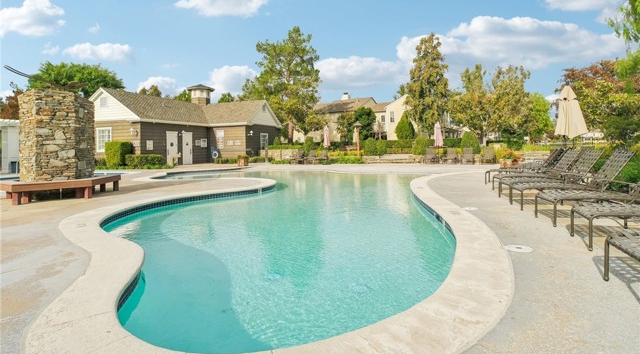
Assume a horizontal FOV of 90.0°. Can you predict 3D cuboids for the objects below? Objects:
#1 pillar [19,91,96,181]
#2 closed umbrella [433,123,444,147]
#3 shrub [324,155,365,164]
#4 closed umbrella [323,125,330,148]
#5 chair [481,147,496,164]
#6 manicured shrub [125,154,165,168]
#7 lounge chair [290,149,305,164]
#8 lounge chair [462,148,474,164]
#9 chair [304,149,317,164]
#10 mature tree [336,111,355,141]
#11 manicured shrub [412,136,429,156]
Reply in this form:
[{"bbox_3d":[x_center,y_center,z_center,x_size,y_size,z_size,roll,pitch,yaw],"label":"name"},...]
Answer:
[{"bbox_3d":[-6.891,-0.856,8.300,1.450,2.500,1.450,-5,7,-44],"label":"pillar"},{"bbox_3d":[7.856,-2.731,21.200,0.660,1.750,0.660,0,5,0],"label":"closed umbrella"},{"bbox_3d":[1.624,-1.140,21.200,2.600,0.600,1.000,0,5,0],"label":"shrub"},{"bbox_3d":[0.457,-2.234,22.491,0.550,2.620,0.550,0,5,0],"label":"closed umbrella"},{"bbox_3d":[11.117,-1.366,21.100,0.700,1.030,1.500,2,5,28],"label":"chair"},{"bbox_3d":[-9.162,-0.785,16.696,0.850,0.750,1.850,3,6,30],"label":"manicured shrub"},{"bbox_3d":[-1.517,-1.364,21.564,0.660,1.050,1.700,2,5,17],"label":"lounge chair"},{"bbox_3d":[9.811,-1.353,21.100,0.680,1.030,1.500,2,5,24],"label":"lounge chair"},{"bbox_3d":[-0.604,-1.307,21.000,0.700,0.930,1.600,2,5,18],"label":"chair"},{"bbox_3d":[3.008,-5.669,37.000,2.500,4.200,2.500,0,5,0],"label":"mature tree"},{"bbox_3d":[7.228,-2.208,23.000,1.150,1.450,1.150,0,5,0],"label":"manicured shrub"}]

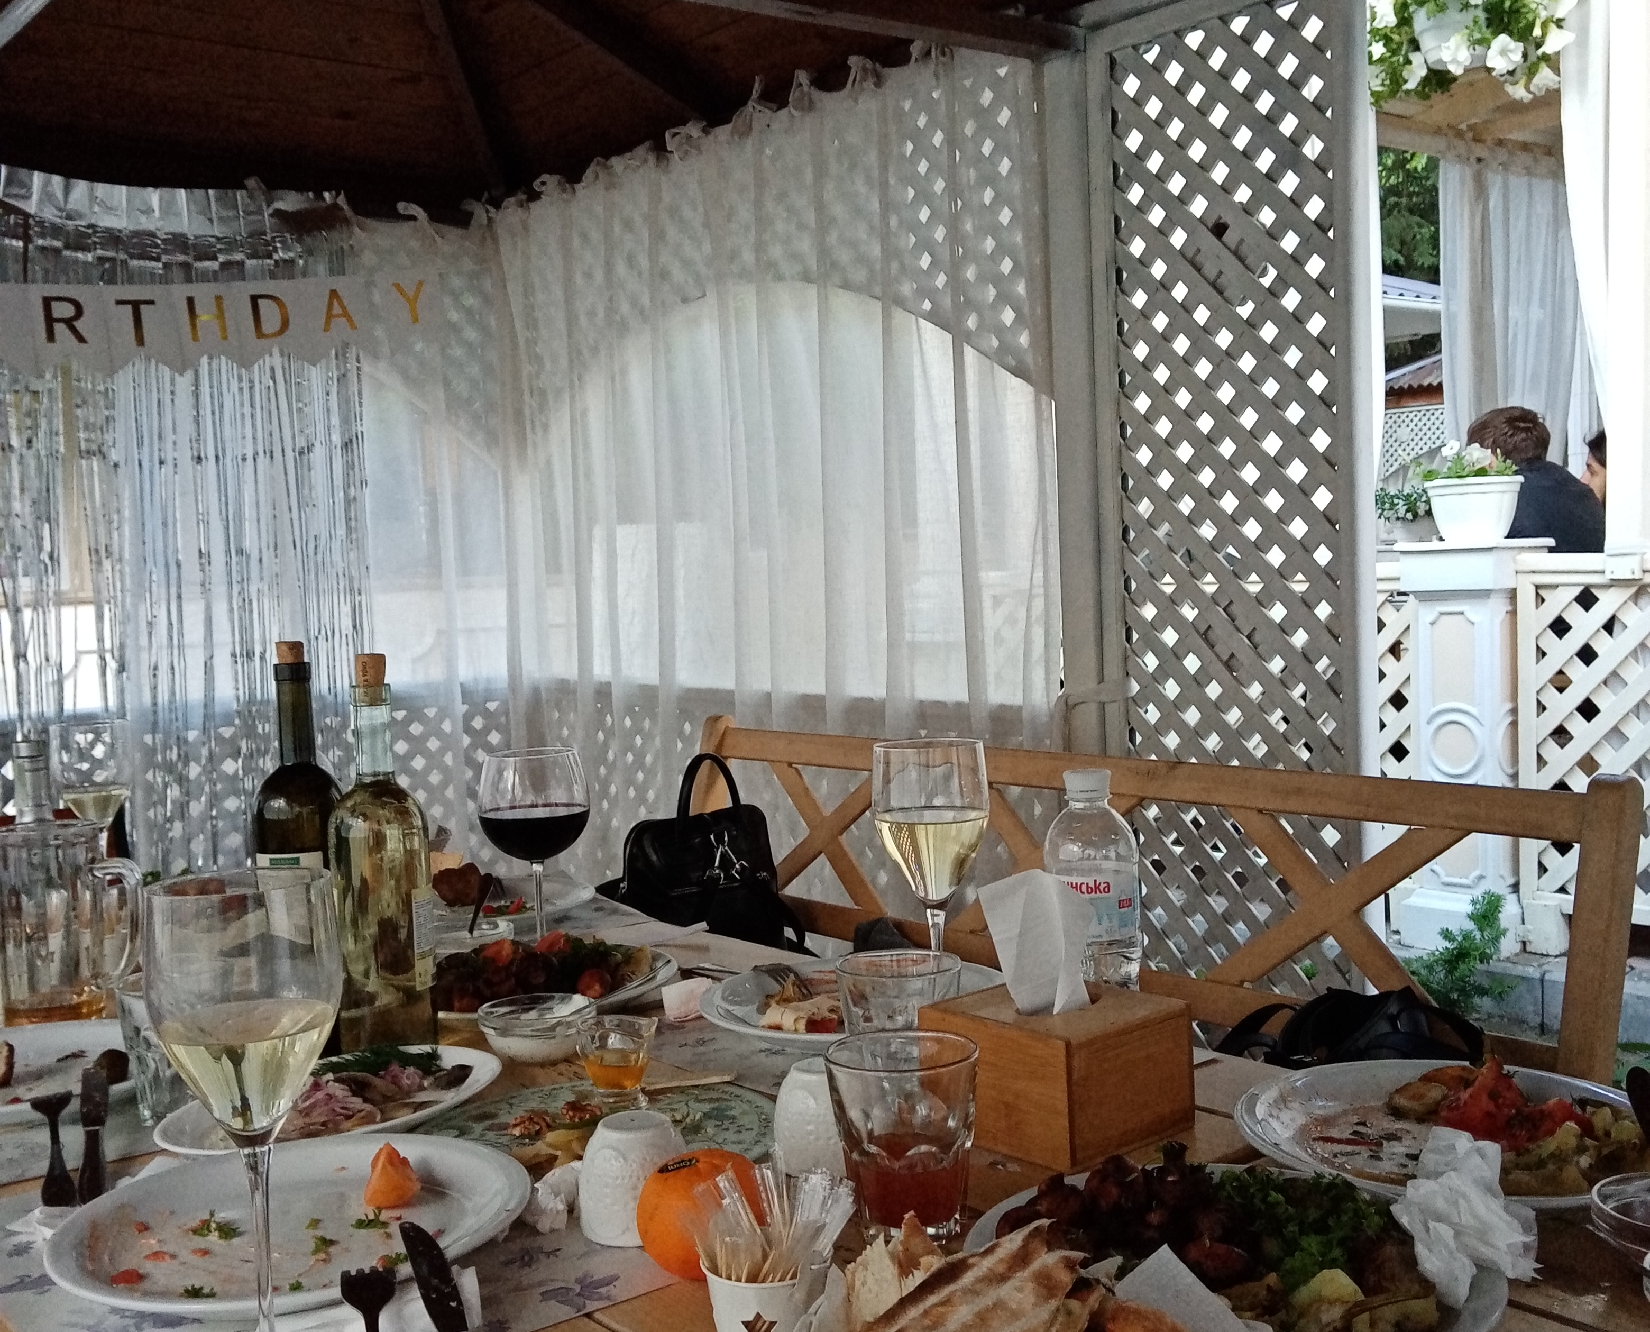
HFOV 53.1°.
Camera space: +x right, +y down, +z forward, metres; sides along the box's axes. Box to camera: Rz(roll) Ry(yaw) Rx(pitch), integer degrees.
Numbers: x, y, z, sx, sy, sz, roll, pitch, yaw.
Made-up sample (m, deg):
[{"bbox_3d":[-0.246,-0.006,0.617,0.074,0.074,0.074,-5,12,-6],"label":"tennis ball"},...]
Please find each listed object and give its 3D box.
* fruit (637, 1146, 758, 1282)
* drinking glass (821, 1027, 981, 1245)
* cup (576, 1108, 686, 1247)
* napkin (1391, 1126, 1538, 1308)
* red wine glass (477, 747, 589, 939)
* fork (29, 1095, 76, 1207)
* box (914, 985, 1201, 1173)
[{"bbox_3d":[-0.069,0.297,0.897,0.070,0.069,0.070,-2,4,-5],"label":"fruit"},{"bbox_3d":[0.047,0.273,0.957,0.088,0.102,0.088,-2,4,2],"label":"drinking glass"},{"bbox_3d":[-0.112,0.297,0.971,0.063,0.063,0.063,-3,4,-7],"label":"cup"},{"bbox_3d":[0.321,0.274,0.832,0.078,0.060,0.078,-1,4,21],"label":"napkin"},{"bbox_3d":[-0.265,0.180,1.530,0.102,0.200,0.102,-2,3,0],"label":"red wine glass"},{"bbox_3d":[-0.509,0.319,1.093,0.027,0.020,0.195,-4,9,-26],"label":"fork"},{"bbox_3d":[0.150,0.252,1.041,0.122,0.076,0.122,-4,4,-40],"label":"box"}]

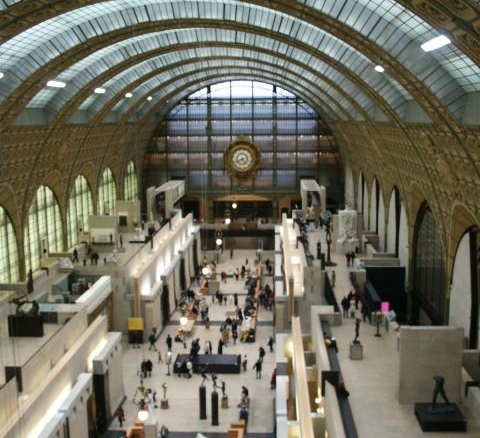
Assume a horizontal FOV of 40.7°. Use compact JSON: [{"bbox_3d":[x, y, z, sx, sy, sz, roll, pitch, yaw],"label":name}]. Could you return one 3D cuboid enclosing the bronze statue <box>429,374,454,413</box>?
[{"bbox_3d":[11.930,10.294,38.375,1.550,2.060,0.720,0,9,3],"label":"bronze statue"}]

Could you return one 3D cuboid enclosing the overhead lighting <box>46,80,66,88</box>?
[{"bbox_3d":[-16.137,-11.890,56.907,0.600,0.400,3.000,0,9,3],"label":"overhead lighting"}]

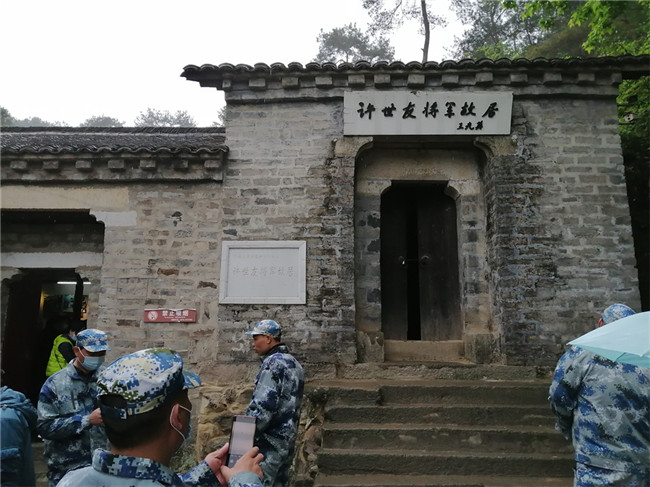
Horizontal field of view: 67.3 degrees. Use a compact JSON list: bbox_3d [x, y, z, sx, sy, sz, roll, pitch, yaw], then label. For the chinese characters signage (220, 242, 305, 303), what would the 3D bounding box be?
[{"bbox_3d":[-0.680,0.323,5.406,0.949,0.701,0.060,-1,-10,0],"label":"chinese characters signage"}]

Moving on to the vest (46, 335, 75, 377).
[{"bbox_3d":[-3.341,1.448,6.200,0.290,0.600,0.420,15,-10,-3],"label":"vest"}]

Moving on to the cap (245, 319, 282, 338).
[{"bbox_3d":[-0.452,0.627,3.600,0.265,0.130,0.180,1,-10,6],"label":"cap"}]

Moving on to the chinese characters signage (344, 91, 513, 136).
[{"bbox_3d":[1.181,-1.486,5.577,1.914,0.487,0.050,-1,6,0],"label":"chinese characters signage"}]

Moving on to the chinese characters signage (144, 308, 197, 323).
[{"bbox_3d":[-1.708,0.799,5.396,0.575,0.148,0.020,-1,-10,0],"label":"chinese characters signage"}]

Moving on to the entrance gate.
[{"bbox_3d":[1.188,0.188,6.023,0.992,1.981,0.100,-1,-10,0],"label":"entrance gate"}]

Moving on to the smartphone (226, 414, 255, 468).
[{"bbox_3d":[-0.253,0.612,1.500,0.075,0.160,0.009,3,-29,0],"label":"smartphone"}]

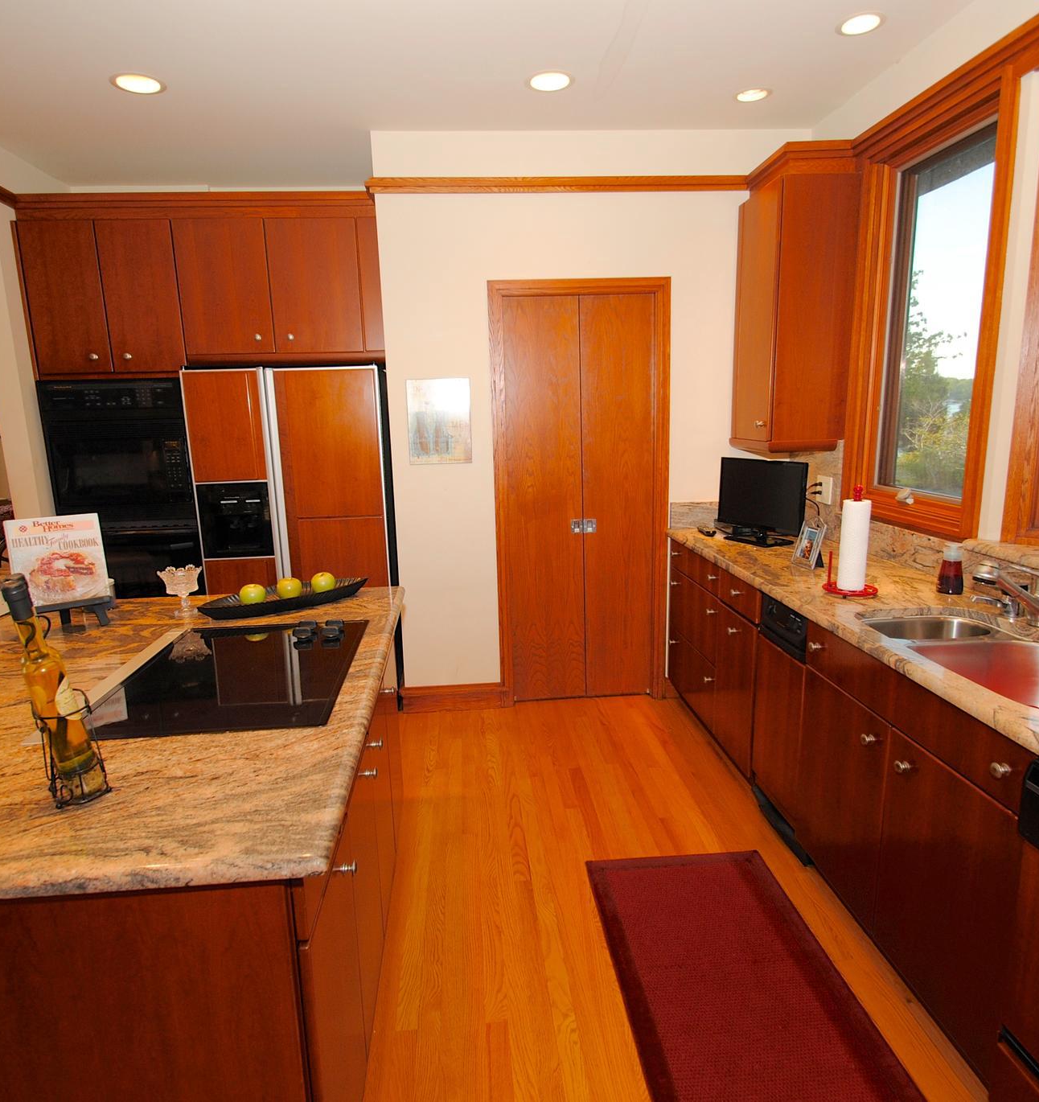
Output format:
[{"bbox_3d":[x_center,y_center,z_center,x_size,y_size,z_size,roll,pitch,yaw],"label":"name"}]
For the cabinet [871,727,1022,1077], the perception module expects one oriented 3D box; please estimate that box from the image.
[{"bbox_3d":[0.930,0.752,1.534,0.025,0.590,0.400,-2,11,-4],"label":"cabinet"}]

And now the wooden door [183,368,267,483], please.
[{"bbox_3d":[-1.343,-0.602,3.192,0.365,0.463,0.050,-2,11,-4],"label":"wooden door"}]

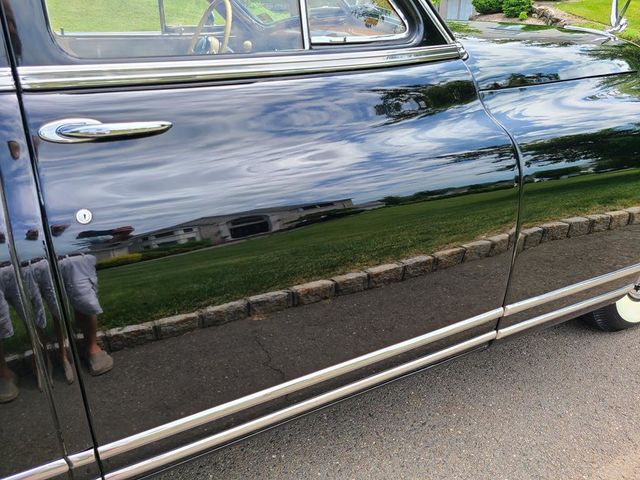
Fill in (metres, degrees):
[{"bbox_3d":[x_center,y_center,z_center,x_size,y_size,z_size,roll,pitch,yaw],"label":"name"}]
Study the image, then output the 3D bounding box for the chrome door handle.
[{"bbox_3d":[-0.321,-0.167,0.733,0.185,0.036,0.048,-13,27,-25],"label":"chrome door handle"}]

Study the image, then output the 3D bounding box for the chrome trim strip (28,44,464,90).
[{"bbox_3d":[-0.056,-0.334,0.903,0.885,0.038,0.030,-14,27,-27],"label":"chrome trim strip"}]

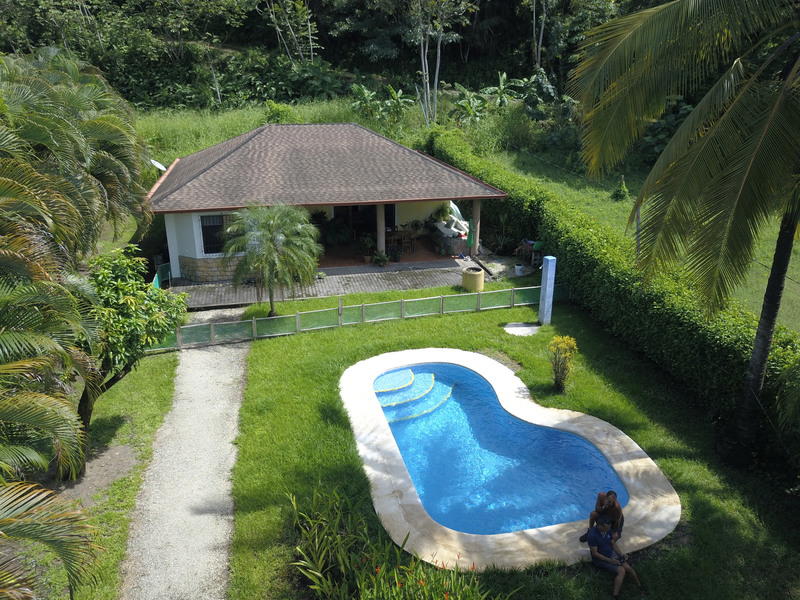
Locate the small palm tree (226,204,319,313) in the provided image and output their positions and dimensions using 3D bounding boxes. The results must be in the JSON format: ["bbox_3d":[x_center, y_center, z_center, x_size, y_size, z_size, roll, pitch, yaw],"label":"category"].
[{"bbox_3d":[-3.493,-1.064,16.404,2.650,3.100,2.650,0,21,0],"label":"small palm tree"}]

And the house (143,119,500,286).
[{"bbox_3d":[-3.399,-4.915,24.568,11.860,4.378,11.339,-5,22,-12],"label":"house"}]

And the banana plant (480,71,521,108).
[{"bbox_3d":[8.650,-18.100,52.000,3.400,3.500,3.200,0,18,0],"label":"banana plant"}]

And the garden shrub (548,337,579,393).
[{"bbox_3d":[3.487,1.353,12.827,0.630,1.220,0.630,0,21,0],"label":"garden shrub"}]

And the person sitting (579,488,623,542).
[{"bbox_3d":[2.943,3.085,8.716,0.600,0.800,0.650,2,21,5],"label":"person sitting"}]

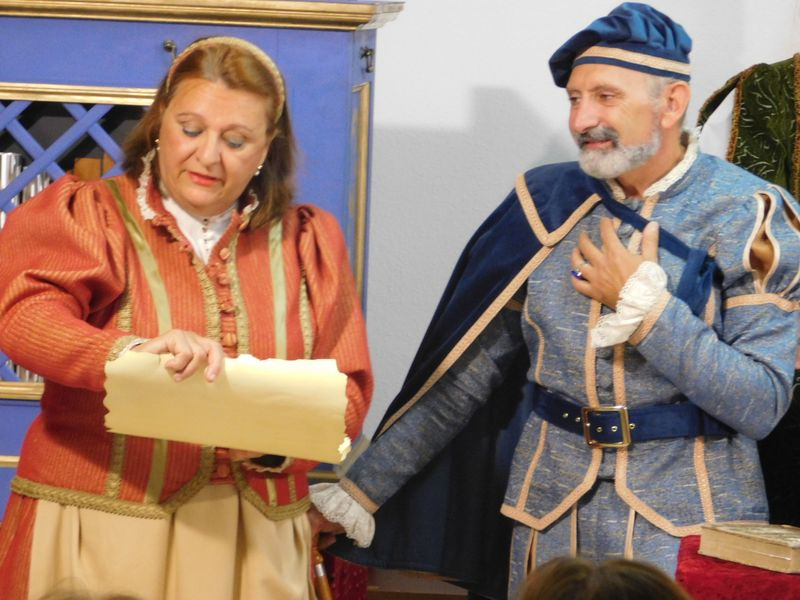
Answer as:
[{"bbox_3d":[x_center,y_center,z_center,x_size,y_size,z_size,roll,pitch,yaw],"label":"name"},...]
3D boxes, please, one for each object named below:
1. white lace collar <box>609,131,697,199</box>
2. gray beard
[{"bbox_3d":[0.379,-0.203,5.900,0.140,0.095,0.140,4,5,24],"label":"white lace collar"},{"bbox_3d":[0.307,-0.218,5.840,0.110,0.083,0.135,-2,6,-40],"label":"gray beard"}]

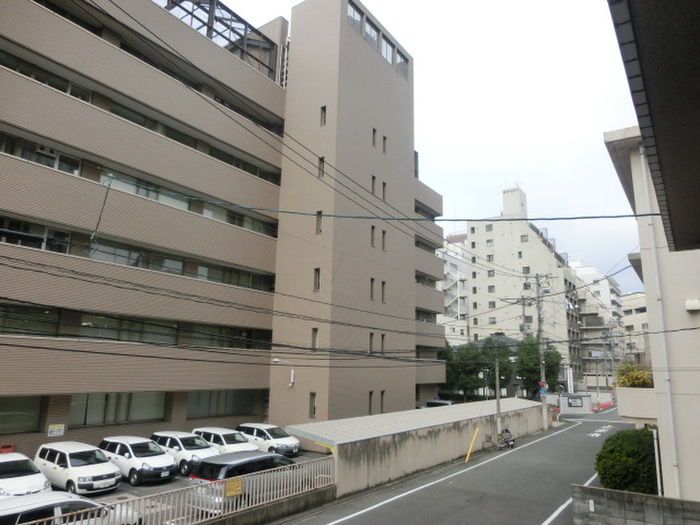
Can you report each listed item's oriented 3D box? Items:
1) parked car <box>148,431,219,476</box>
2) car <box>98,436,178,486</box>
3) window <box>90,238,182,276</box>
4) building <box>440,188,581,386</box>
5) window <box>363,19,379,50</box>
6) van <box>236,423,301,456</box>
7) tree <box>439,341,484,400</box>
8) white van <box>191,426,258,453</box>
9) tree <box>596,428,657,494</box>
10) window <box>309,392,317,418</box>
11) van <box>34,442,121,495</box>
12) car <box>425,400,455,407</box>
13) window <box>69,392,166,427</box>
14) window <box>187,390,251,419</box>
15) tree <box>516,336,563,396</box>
[{"bbox_3d":[-7.803,8.918,22.924,4.395,1.500,1.695,-9,-15,37],"label":"parked car"},{"bbox_3d":[-9.152,8.444,20.839,4.395,1.500,1.695,-8,-15,36],"label":"car"},{"bbox_3d":[-11.126,-0.102,25.919,0.200,1.300,5.300,-7,-15,36],"label":"window"},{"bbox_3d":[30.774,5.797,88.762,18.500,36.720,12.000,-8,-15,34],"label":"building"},{"bbox_3d":[1.642,-17.612,37.453,0.200,1.800,1.900,-7,-15,36],"label":"window"},{"bbox_3d":[-4.476,9.816,26.815,4.395,1.500,1.695,-9,-16,38],"label":"van"},{"bbox_3d":[16.079,15.591,68.277,5.800,8.400,6.000,-7,-15,36],"label":"tree"},{"bbox_3d":[-6.257,9.243,24.333,4.200,1.510,1.690,-9,-16,38],"label":"white van"},{"bbox_3d":[11.291,7.978,19.571,2.400,2.500,2.400,-8,-15,34],"label":"tree"},{"bbox_3d":[-2.207,8.642,29.378,0.480,1.530,0.150,-7,-15,36],"label":"window"},{"bbox_3d":[-11.028,8.317,19.656,4.200,1.510,1.690,-7,-14,34],"label":"van"},{"bbox_3d":[9.926,15.102,49.877,4.300,1.550,1.700,-7,-15,36],"label":"car"},{"bbox_3d":[-11.462,7.318,24.300,0.200,1.550,4.950,-7,-15,36],"label":"window"},{"bbox_3d":[-7.711,8.499,29.286,0.200,1.550,4.850,-7,-15,36],"label":"window"},{"bbox_3d":[22.634,13.304,57.810,5.400,8.666,5.400,-8,-15,34],"label":"tree"}]

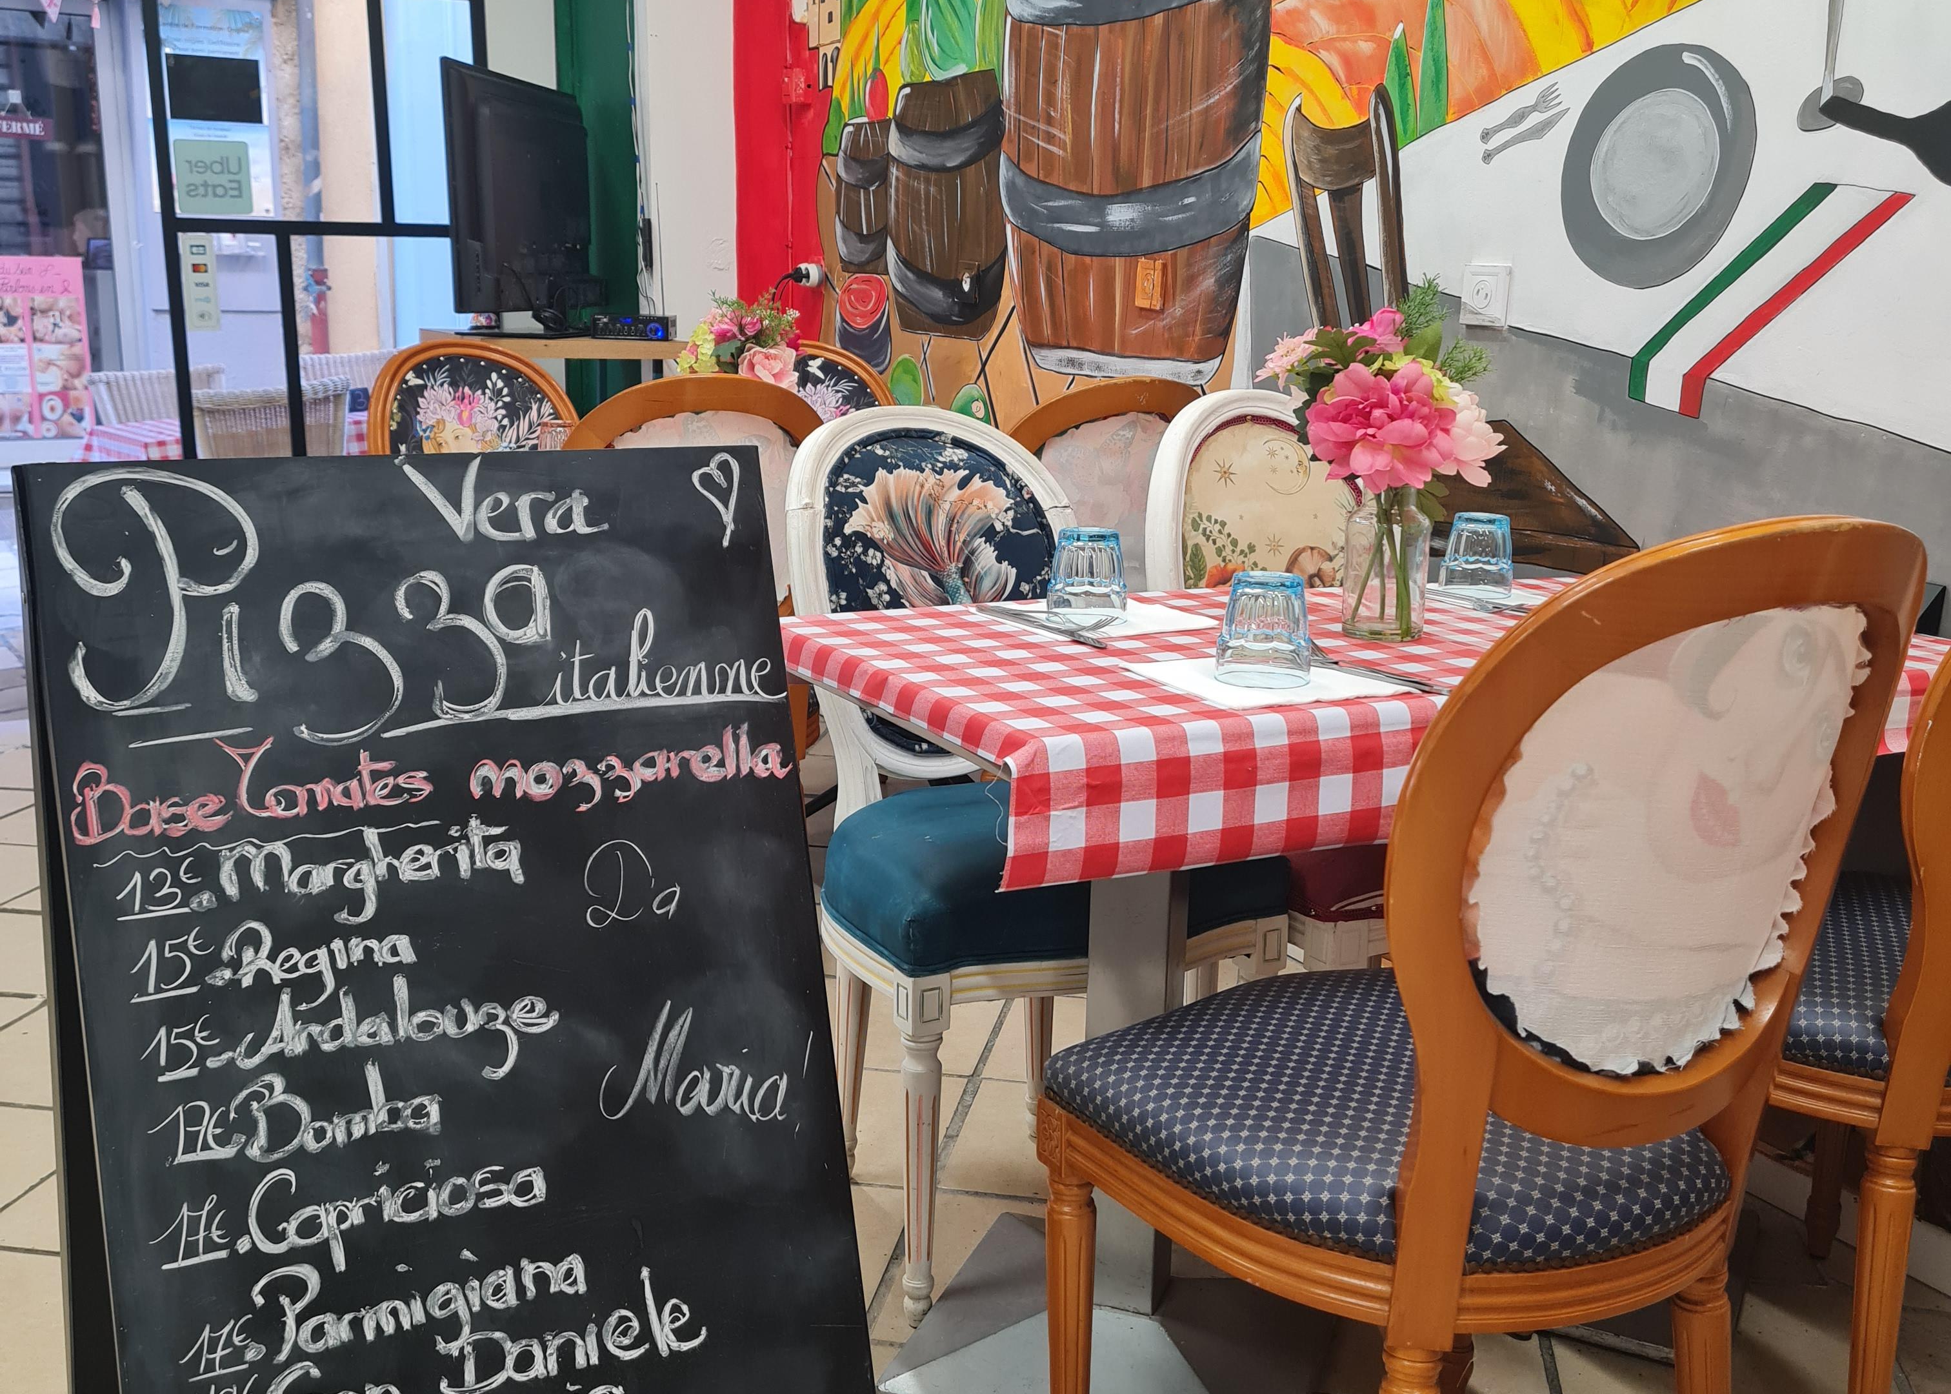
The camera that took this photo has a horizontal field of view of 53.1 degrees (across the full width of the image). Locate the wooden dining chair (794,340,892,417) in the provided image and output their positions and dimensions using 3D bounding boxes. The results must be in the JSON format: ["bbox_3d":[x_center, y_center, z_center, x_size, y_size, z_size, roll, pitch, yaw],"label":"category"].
[{"bbox_3d":[-0.279,-0.248,4.129,0.510,0.978,0.548,-7,14,-31],"label":"wooden dining chair"}]

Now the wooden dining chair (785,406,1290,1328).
[{"bbox_3d":[0.037,0.155,2.327,0.500,0.965,0.505,-6,14,-29],"label":"wooden dining chair"}]

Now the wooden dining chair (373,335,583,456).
[{"bbox_3d":[-0.917,-0.215,3.919,0.510,0.978,0.548,-8,15,-36],"label":"wooden dining chair"}]

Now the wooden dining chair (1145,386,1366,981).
[{"bbox_3d":[0.505,0.097,2.624,0.500,0.970,0.505,-7,14,-32],"label":"wooden dining chair"}]

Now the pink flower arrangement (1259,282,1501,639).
[{"bbox_3d":[0.423,-0.247,2.034,0.260,0.356,0.220,1,12,0],"label":"pink flower arrangement"}]

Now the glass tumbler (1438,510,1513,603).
[{"bbox_3d":[0.599,-0.172,2.326,0.087,0.091,0.087,1,12,0],"label":"glass tumbler"}]

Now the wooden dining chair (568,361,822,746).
[{"bbox_3d":[-0.490,-0.046,3.177,0.510,0.978,0.548,-4,13,-22],"label":"wooden dining chair"}]

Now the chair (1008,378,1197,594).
[{"bbox_3d":[0.144,-0.056,3.277,0.510,0.978,0.548,-4,13,-22],"label":"chair"}]

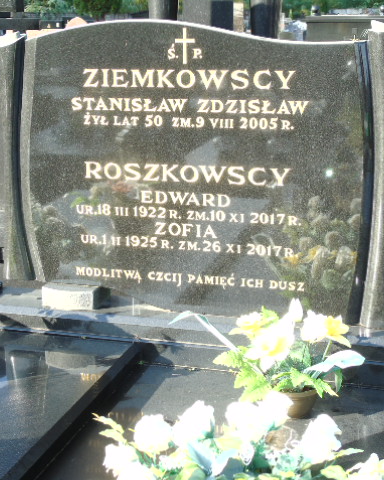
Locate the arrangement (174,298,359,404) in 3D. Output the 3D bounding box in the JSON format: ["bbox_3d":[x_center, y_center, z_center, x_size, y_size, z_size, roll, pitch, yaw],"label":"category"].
[{"bbox_3d":[0.193,0.287,2.150,0.450,0.250,0.280,2,10,9],"label":"arrangement"}]

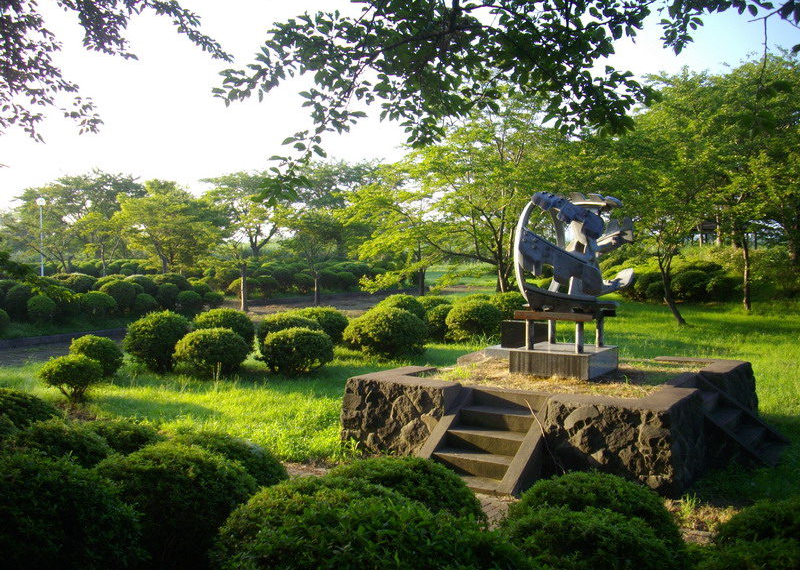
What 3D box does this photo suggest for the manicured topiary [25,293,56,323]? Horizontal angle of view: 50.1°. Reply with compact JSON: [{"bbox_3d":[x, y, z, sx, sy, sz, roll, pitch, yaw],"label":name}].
[{"bbox_3d":[-9.223,0.617,22.000,0.772,0.798,0.772,-1,2,-23],"label":"manicured topiary"}]

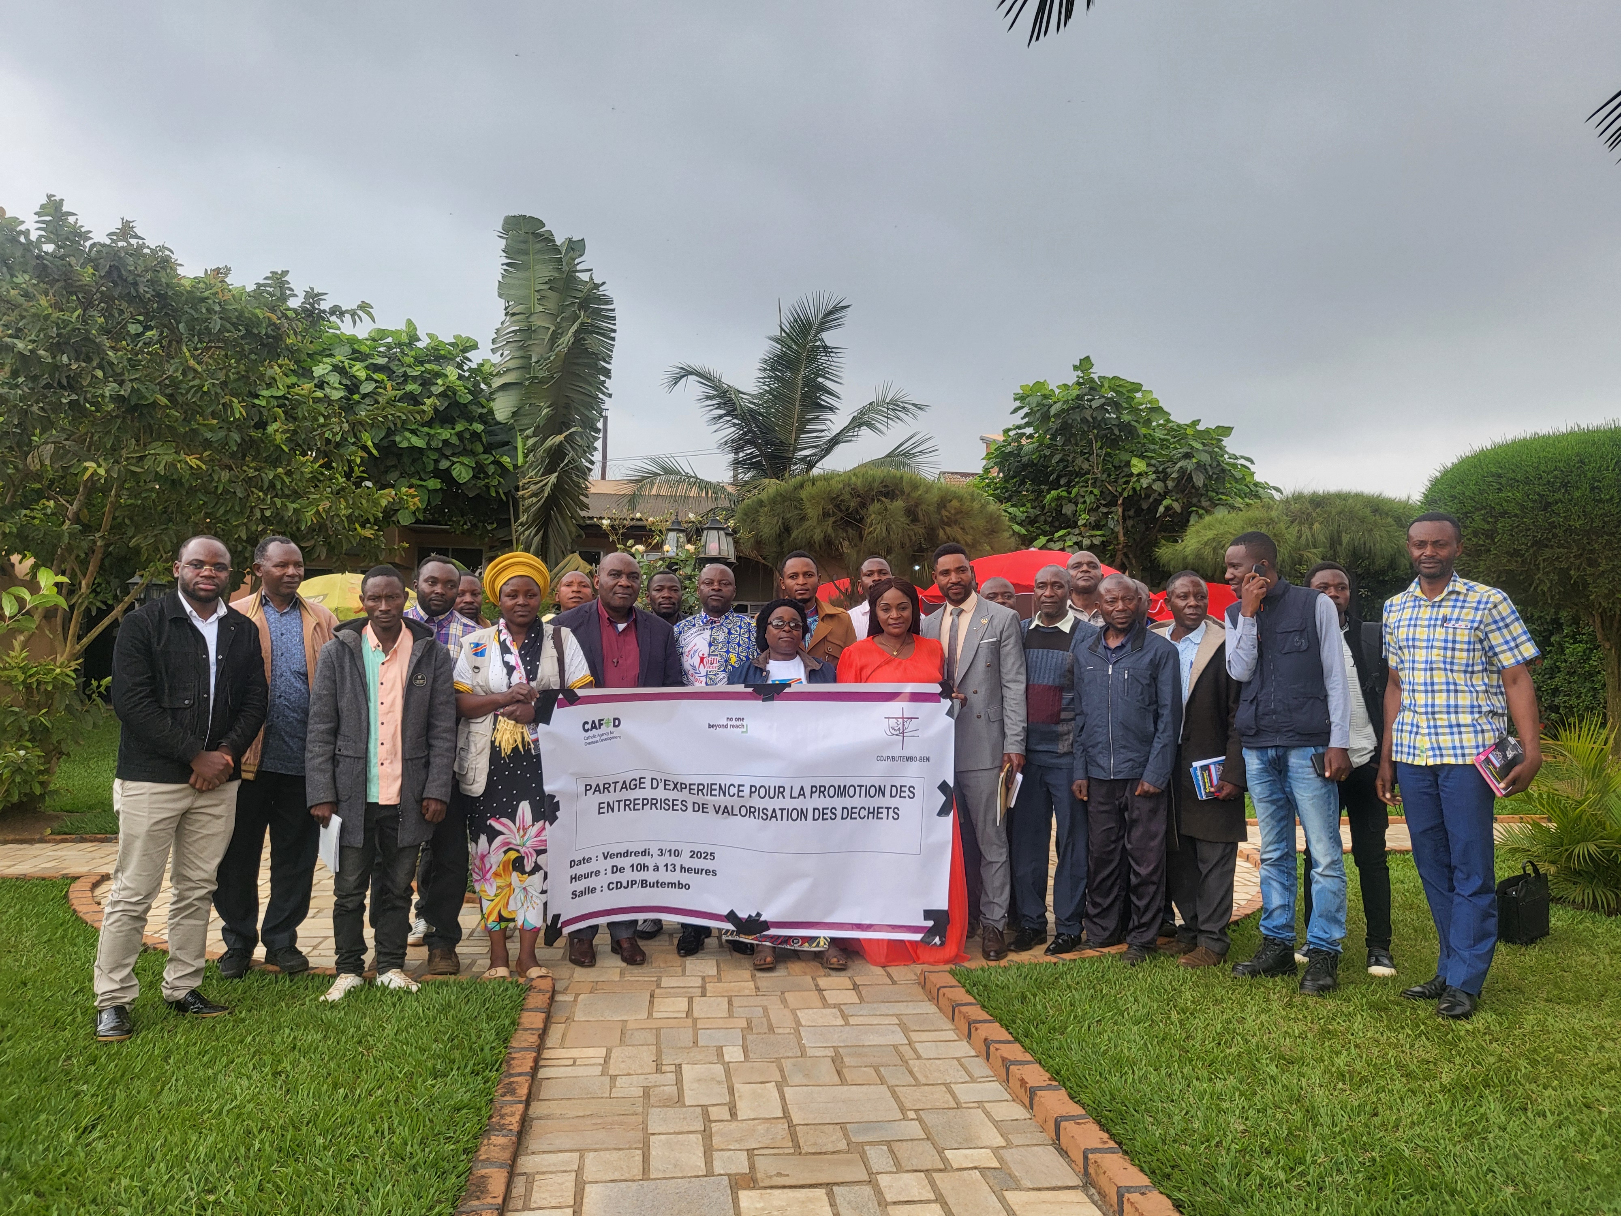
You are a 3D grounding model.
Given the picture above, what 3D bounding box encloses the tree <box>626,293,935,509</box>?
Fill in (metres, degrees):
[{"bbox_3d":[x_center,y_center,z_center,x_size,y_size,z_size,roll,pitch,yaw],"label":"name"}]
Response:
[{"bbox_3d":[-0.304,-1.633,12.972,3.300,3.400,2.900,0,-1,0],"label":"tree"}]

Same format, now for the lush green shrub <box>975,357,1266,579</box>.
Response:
[{"bbox_3d":[3.670,-1.203,14.172,3.400,3.400,3.000,0,-1,0],"label":"lush green shrub"}]

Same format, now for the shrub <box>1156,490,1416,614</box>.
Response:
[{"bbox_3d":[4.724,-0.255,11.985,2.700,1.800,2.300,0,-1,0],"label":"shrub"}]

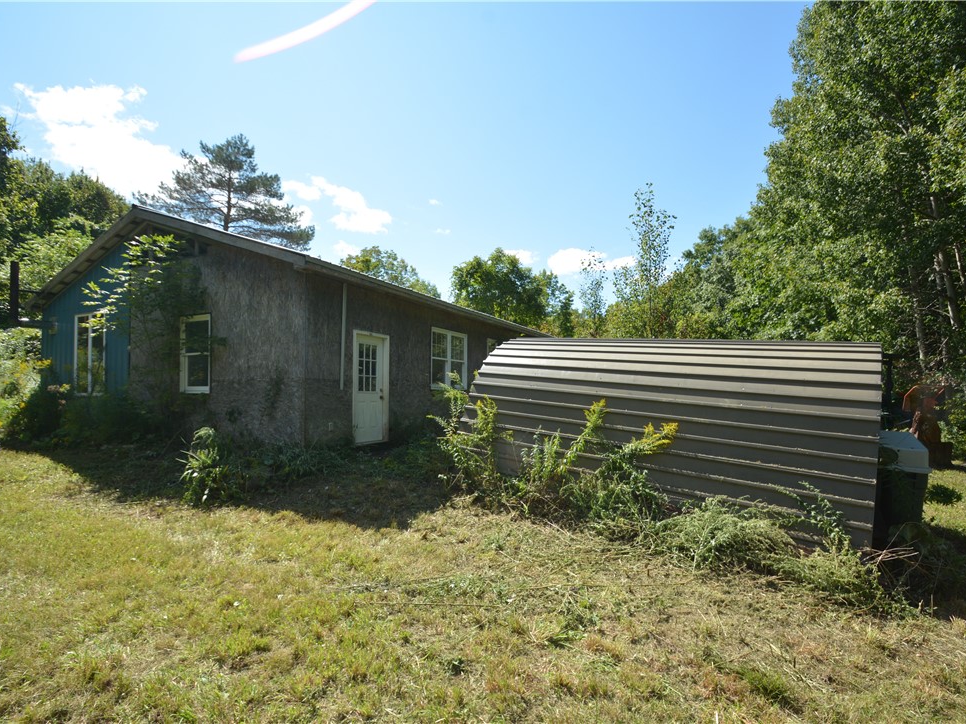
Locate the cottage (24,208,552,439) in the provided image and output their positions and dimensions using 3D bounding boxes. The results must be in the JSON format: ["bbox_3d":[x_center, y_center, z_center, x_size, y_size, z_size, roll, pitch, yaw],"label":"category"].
[{"bbox_3d":[-4.108,-0.496,15.261,9.450,4.980,13.500,-2,-3,26],"label":"cottage"}]

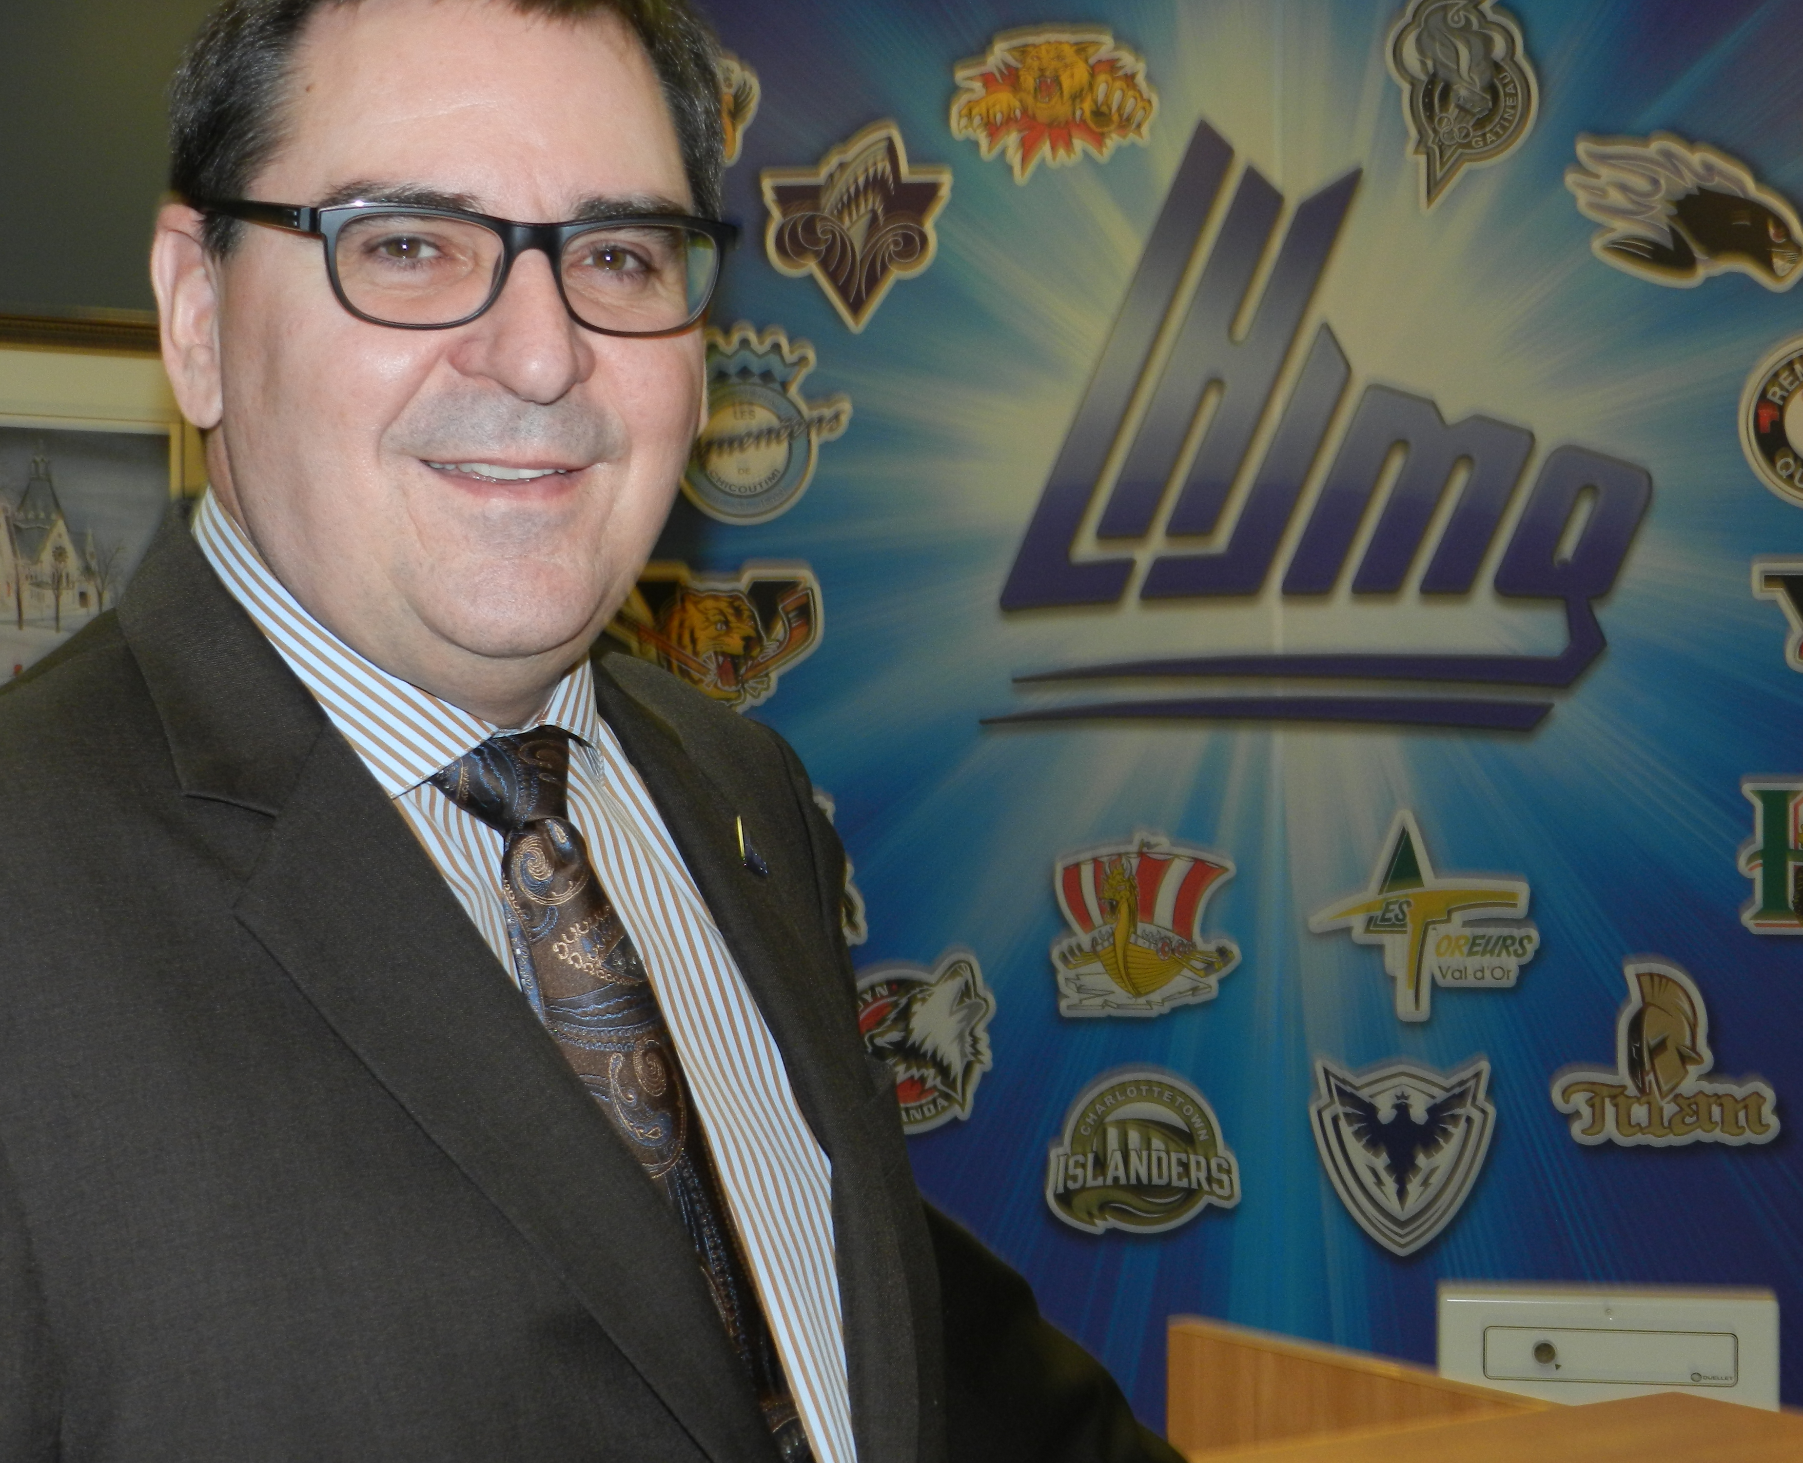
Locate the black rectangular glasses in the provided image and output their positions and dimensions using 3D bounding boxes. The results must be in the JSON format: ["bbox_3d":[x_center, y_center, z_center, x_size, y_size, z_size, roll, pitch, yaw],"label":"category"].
[{"bbox_3d":[-0.142,-0.149,1.100,0.145,0.043,0.139,-1,10,-26],"label":"black rectangular glasses"}]

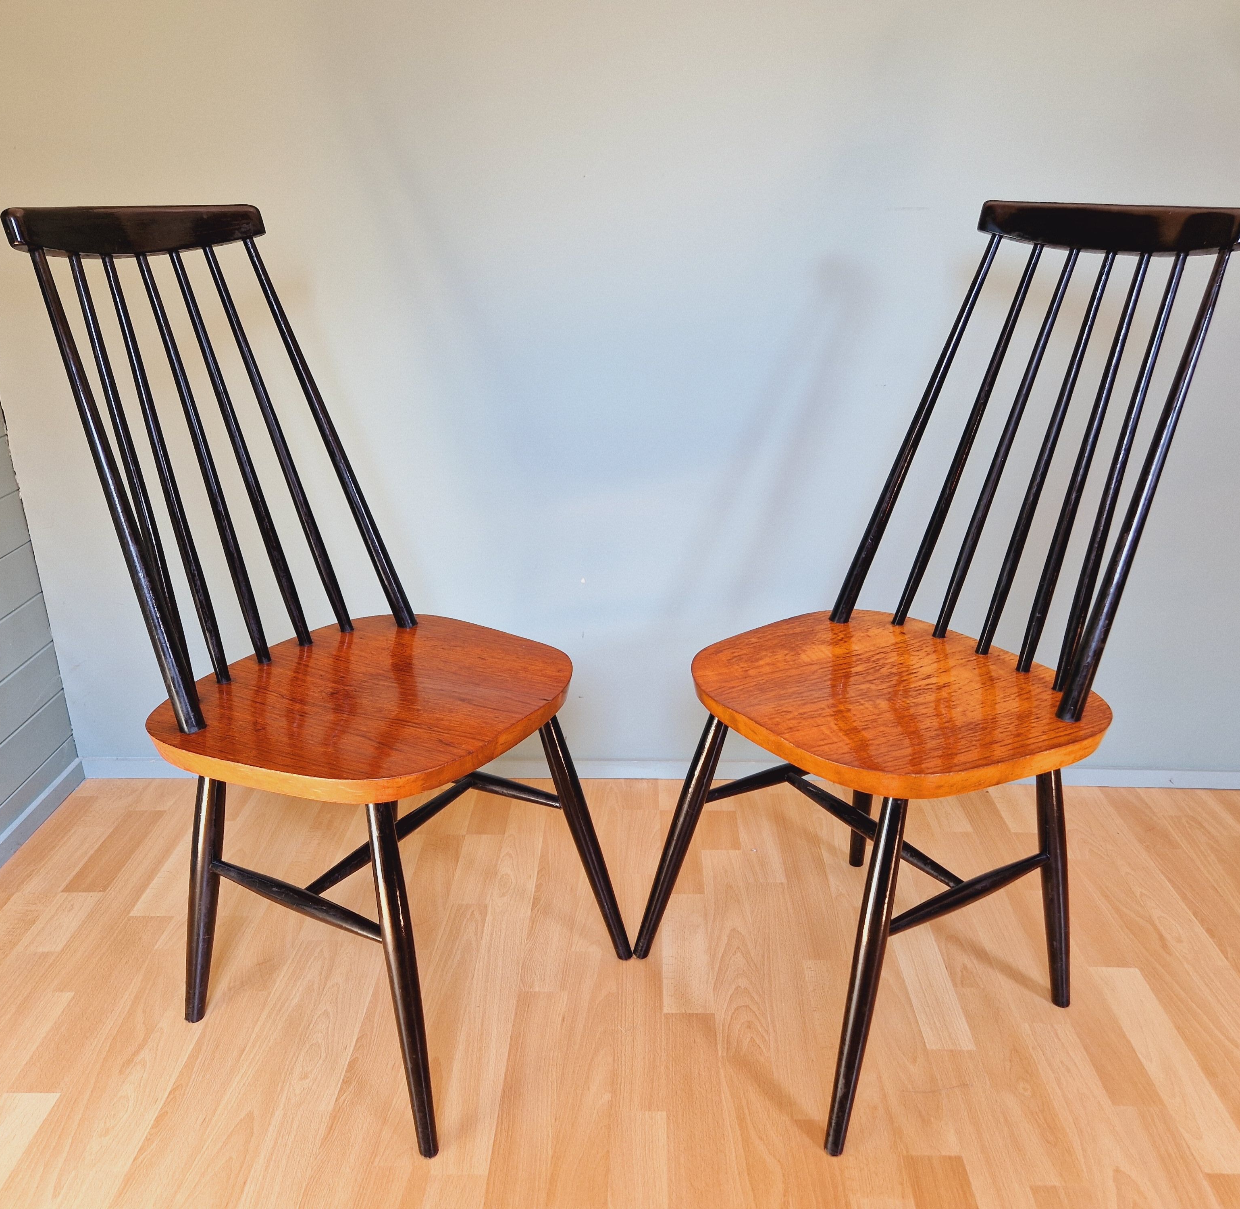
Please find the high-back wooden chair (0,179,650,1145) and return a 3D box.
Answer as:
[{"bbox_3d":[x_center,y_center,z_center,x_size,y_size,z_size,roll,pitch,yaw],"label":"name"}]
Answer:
[{"bbox_3d":[-0.335,0.043,1.287,0.565,0.975,0.440,13,25,29],"label":"high-back wooden chair"}]

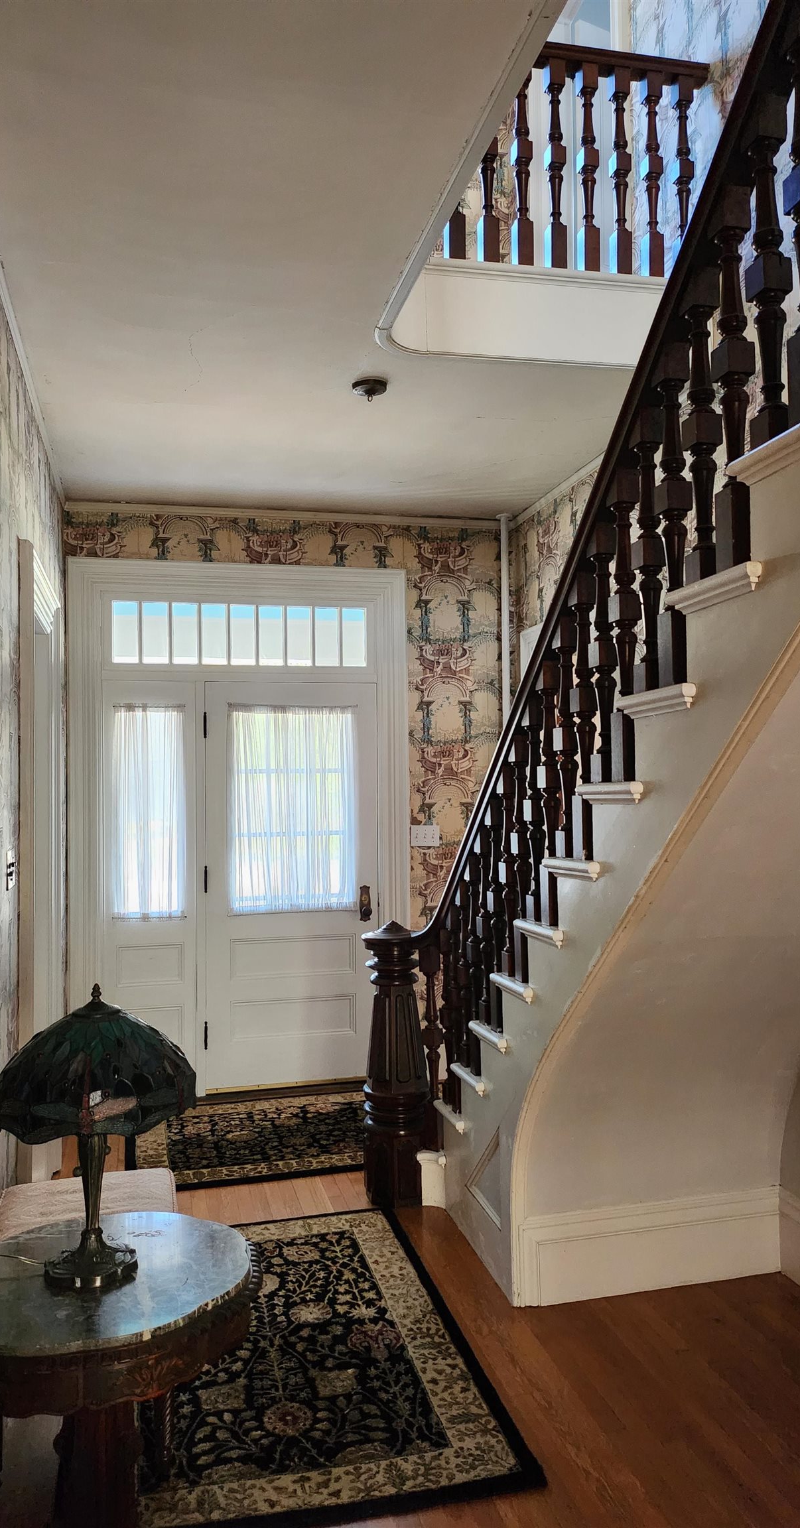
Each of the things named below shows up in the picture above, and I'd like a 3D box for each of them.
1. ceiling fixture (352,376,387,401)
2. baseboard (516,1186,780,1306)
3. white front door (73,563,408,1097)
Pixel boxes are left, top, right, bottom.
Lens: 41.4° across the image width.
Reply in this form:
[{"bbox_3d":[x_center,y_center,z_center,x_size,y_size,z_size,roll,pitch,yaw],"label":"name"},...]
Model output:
[{"bbox_3d":[-0.108,-1.353,3.858,0.128,0.070,0.128,-1,-1,0],"label":"ceiling fixture"},{"bbox_3d":[0.786,1.504,3.321,0.899,0.271,0.025,0,-1,-14],"label":"baseboard"},{"bbox_3d":[-0.795,0.324,5.516,1.755,2.729,0.120,0,-1,-14],"label":"white front door"}]

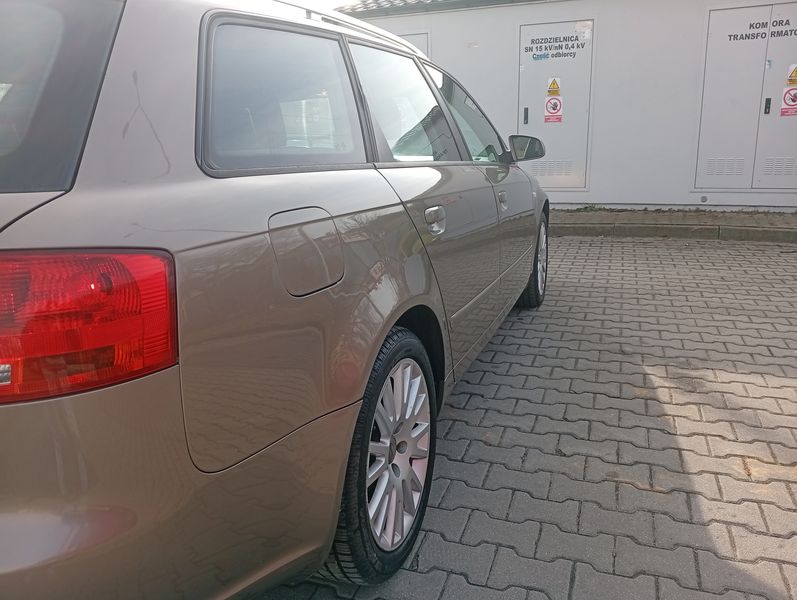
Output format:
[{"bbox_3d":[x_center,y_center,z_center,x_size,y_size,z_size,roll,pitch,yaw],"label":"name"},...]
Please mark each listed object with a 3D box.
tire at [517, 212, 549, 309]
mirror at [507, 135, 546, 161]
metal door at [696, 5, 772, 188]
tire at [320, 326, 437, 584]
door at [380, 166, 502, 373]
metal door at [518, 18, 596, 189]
[{"bbox_3d":[0.816,-0.278,4.004,0.235,0.640,0.640,3,15,20],"label":"tire"},{"bbox_3d":[0.638,-0.758,3.115,0.183,0.130,0.115,3,15,20],"label":"mirror"},{"bbox_3d":[3.777,-2.250,7.054,0.599,1.952,0.050,4,15,22],"label":"metal door"},{"bbox_3d":[-0.094,0.369,1.612,0.235,0.640,0.640,3,15,20],"label":"tire"},{"bbox_3d":[0.160,-0.095,2.107,0.150,0.730,1.190,3,15,20],"label":"door"},{"bbox_3d":[1.943,-2.404,7.791,0.870,1.971,0.050,4,15,22],"label":"metal door"}]

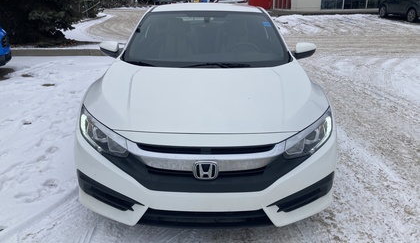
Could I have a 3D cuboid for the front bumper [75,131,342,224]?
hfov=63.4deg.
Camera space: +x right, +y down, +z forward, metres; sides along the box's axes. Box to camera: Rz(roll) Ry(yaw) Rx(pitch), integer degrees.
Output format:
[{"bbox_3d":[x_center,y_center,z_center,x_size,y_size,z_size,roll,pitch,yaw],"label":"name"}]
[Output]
[{"bbox_3d":[-0.019,0.292,2.072,1.750,0.560,0.590,0,19,-1],"label":"front bumper"}]

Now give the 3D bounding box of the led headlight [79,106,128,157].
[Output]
[{"bbox_3d":[-0.658,0.058,2.070,0.400,0.235,0.420,0,19,-1],"label":"led headlight"}]

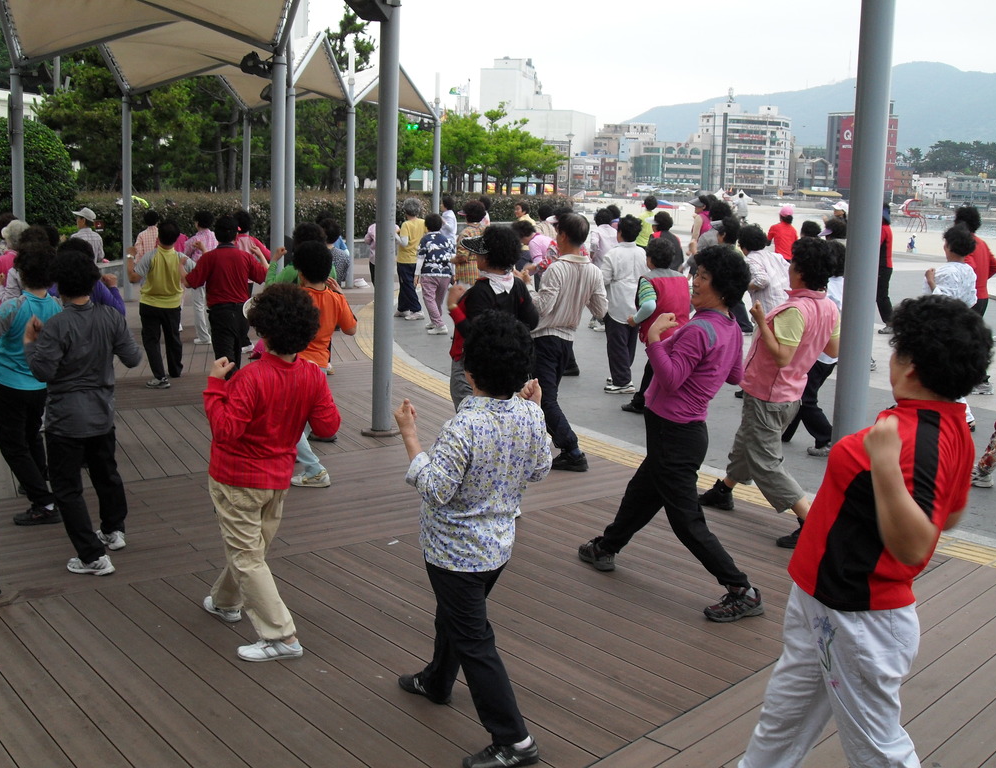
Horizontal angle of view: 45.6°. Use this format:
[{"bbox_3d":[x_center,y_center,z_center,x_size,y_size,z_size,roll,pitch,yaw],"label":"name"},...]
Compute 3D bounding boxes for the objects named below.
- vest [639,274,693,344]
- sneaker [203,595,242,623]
[{"bbox_3d":[1.330,-0.601,9.426,0.380,0.600,0.270,-3,11,-26],"label":"vest"},{"bbox_3d":[-1.176,0.958,5.050,0.250,0.100,0.095,9,12,39],"label":"sneaker"}]

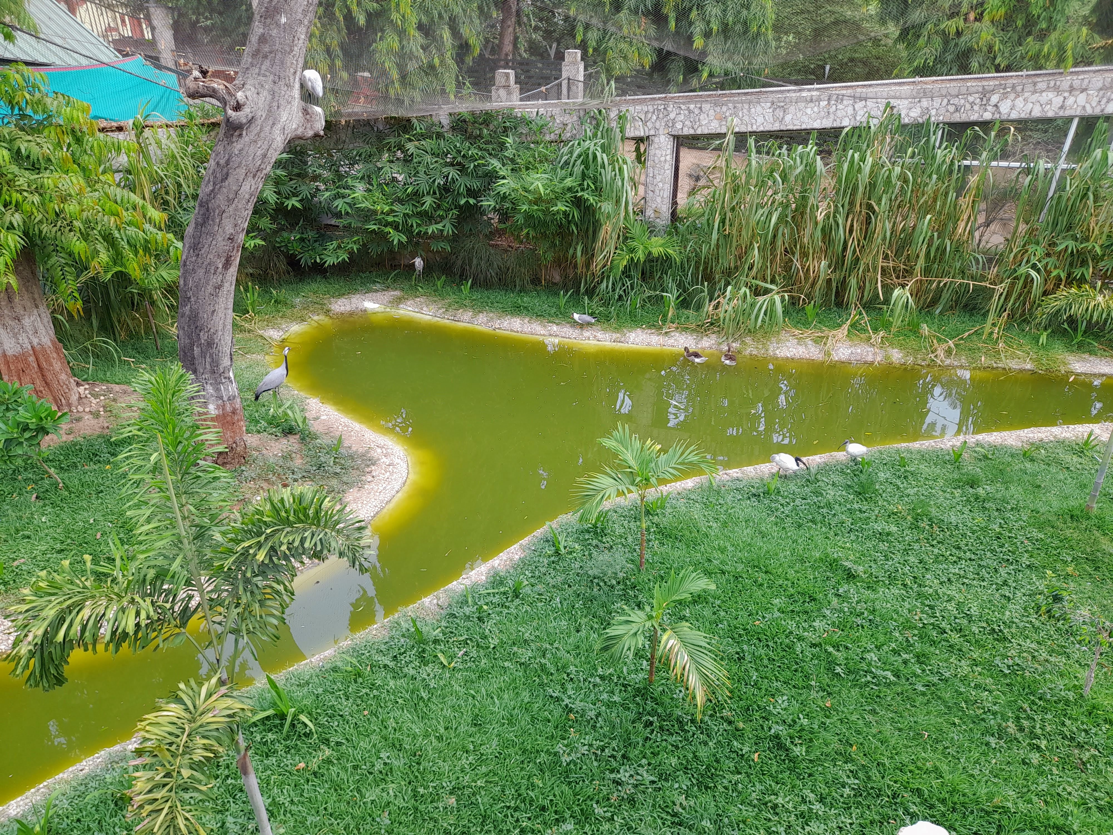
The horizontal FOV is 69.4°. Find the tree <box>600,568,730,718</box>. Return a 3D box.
[{"bbox_3d":[0.810,1.740,6.200,1.000,1.020,0.880,0,30,0],"label":"tree"}]

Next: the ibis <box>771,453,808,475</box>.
[{"bbox_3d":[2.650,0.540,9.100,0.450,0.340,0.180,10,32,17],"label":"ibis"}]

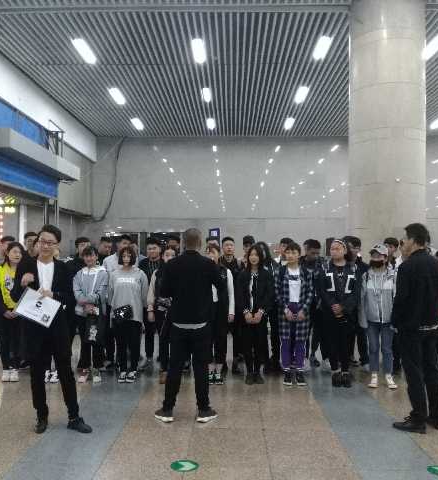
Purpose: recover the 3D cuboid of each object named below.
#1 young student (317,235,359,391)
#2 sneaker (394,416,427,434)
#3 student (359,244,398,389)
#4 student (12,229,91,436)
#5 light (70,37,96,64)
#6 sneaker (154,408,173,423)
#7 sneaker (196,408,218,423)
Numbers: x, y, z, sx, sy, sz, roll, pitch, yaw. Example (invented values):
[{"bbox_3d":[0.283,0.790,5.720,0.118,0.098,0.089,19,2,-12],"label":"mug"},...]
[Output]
[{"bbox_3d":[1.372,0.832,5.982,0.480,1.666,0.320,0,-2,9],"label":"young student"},{"bbox_3d":[1.636,1.565,4.428,0.285,0.115,0.105,-1,-2,24],"label":"sneaker"},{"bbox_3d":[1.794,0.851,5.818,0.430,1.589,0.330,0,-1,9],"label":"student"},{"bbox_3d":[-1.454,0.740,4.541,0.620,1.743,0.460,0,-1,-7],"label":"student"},{"bbox_3d":[-2.867,-4.013,11.021,0.250,0.110,1.220,0,-2,1],"label":"light"},{"bbox_3d":[-0.497,1.565,4.722,0.105,0.110,0.280,1,-2,-27],"label":"sneaker"},{"bbox_3d":[-0.102,1.558,4.687,0.105,0.115,0.285,-1,-2,29],"label":"sneaker"}]

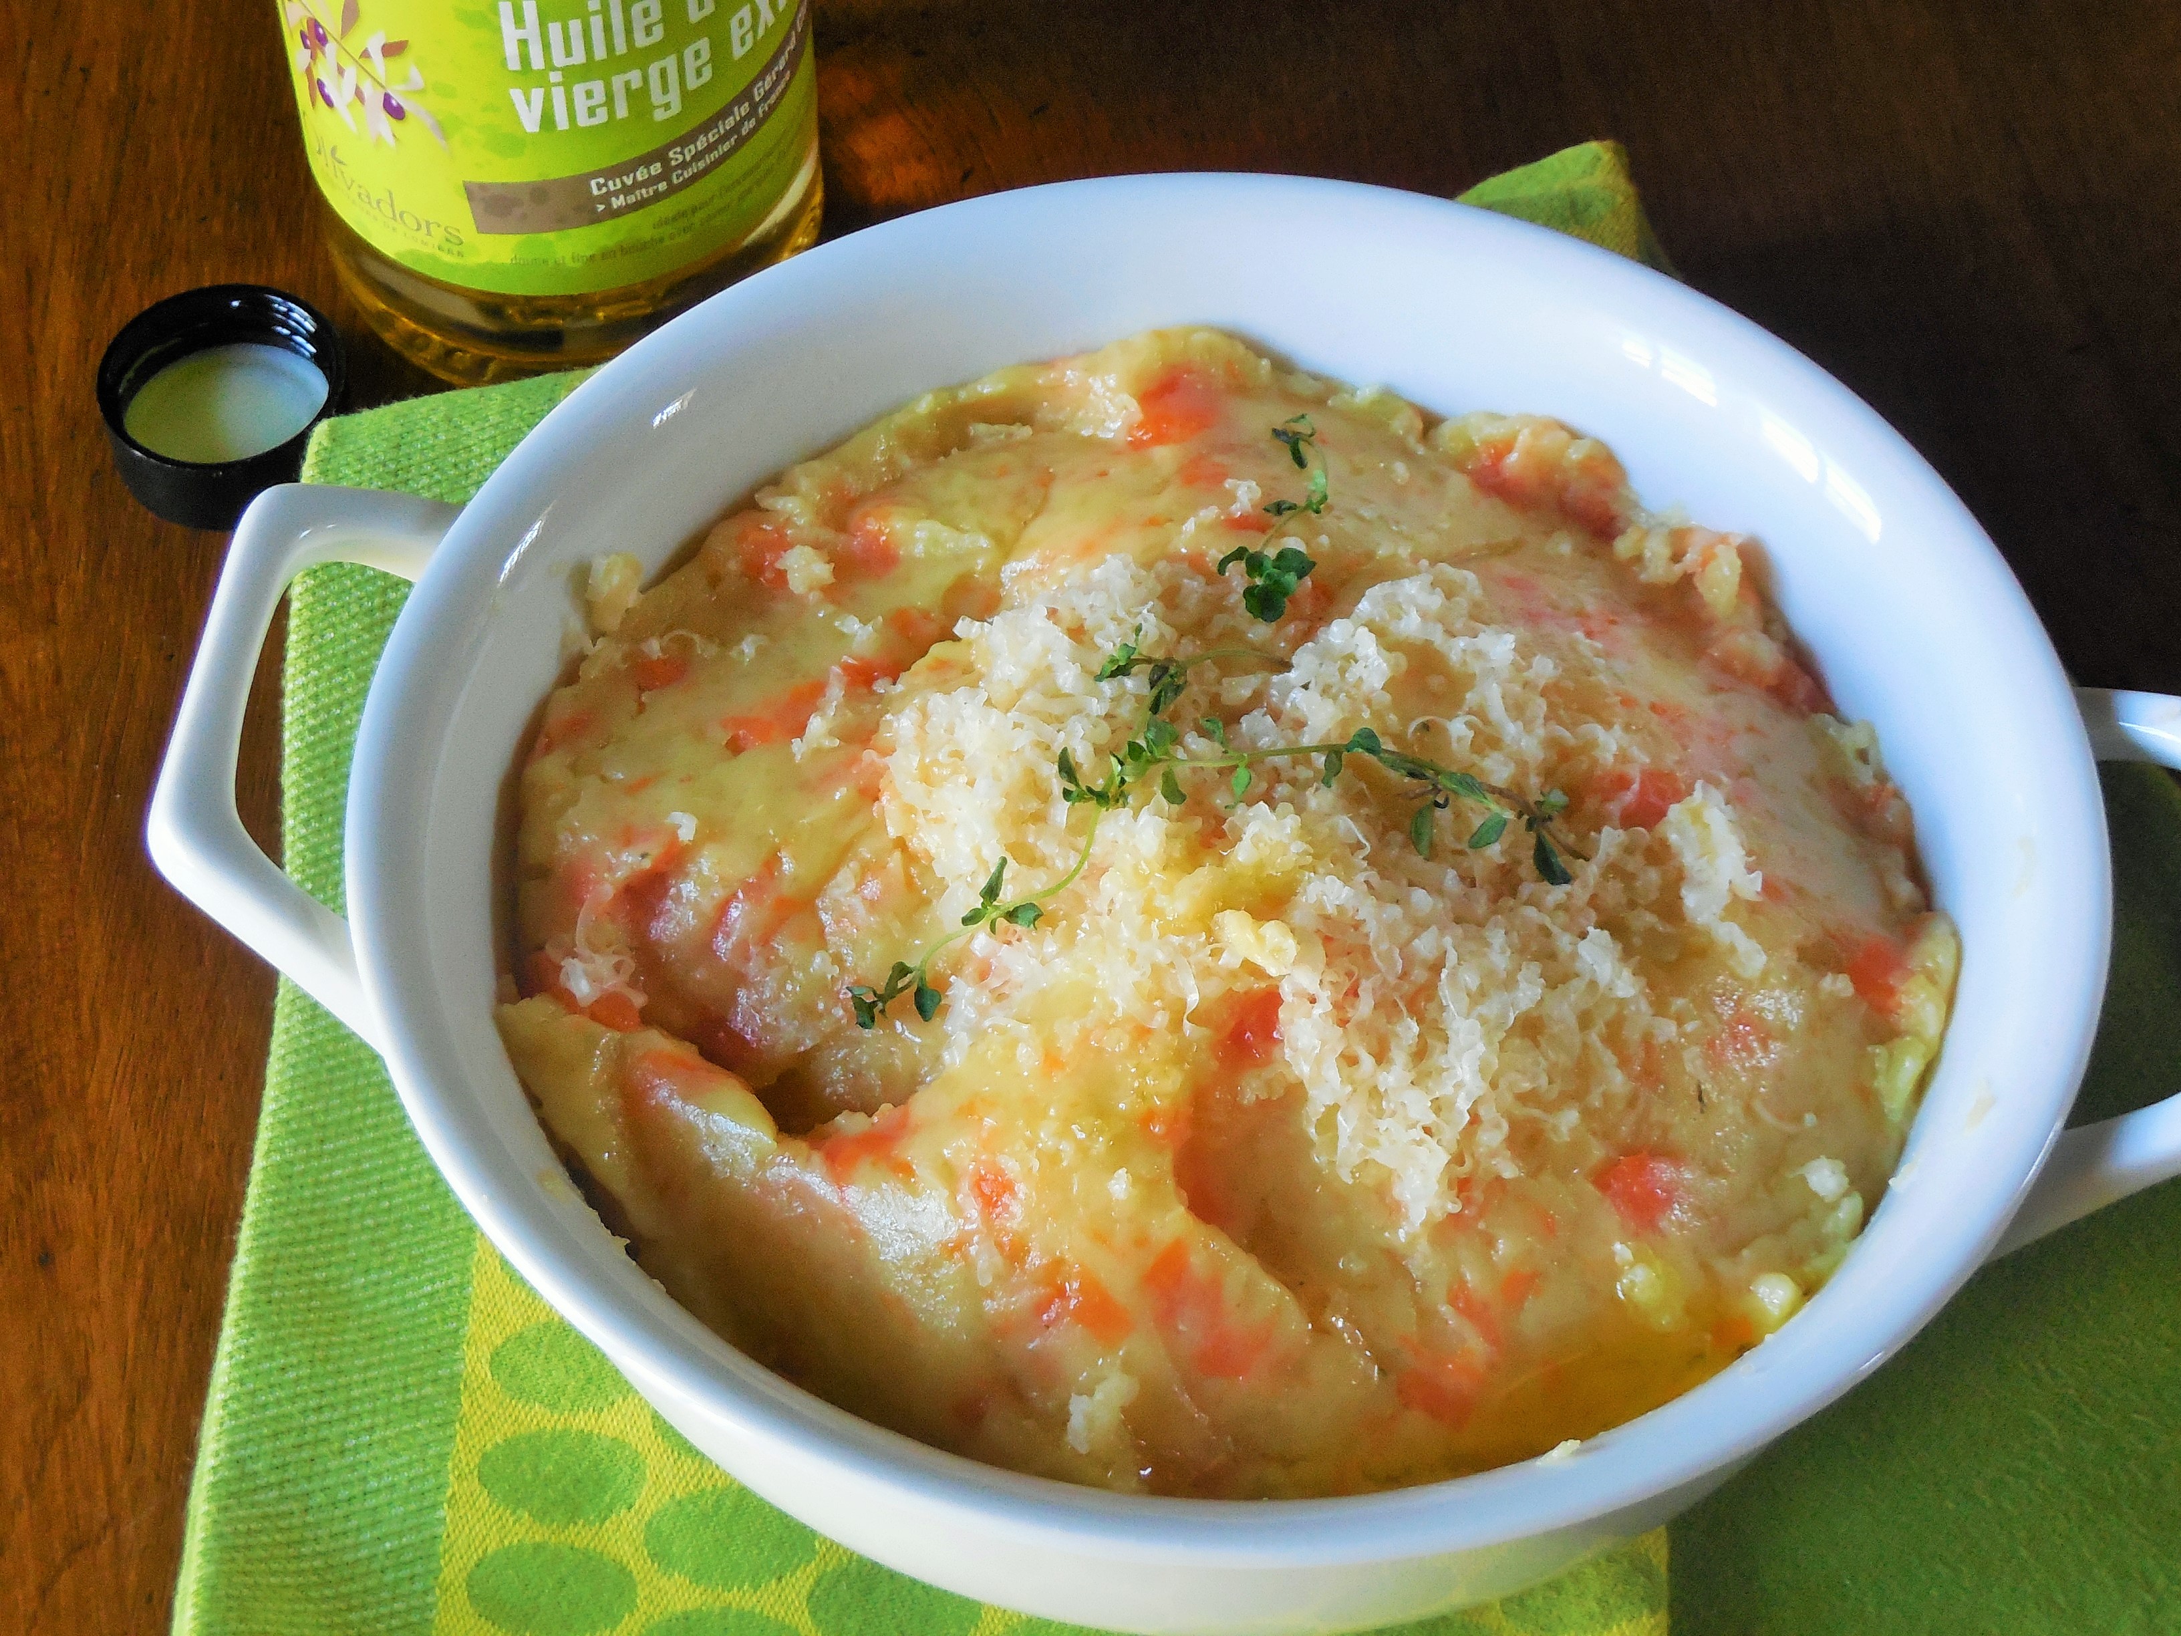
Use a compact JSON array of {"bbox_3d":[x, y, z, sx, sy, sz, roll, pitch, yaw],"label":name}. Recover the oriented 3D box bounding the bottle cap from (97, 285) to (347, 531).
[{"bbox_3d":[-0.114,-0.054,0.594,0.033,0.013,0.033,0,54,0],"label":"bottle cap"}]

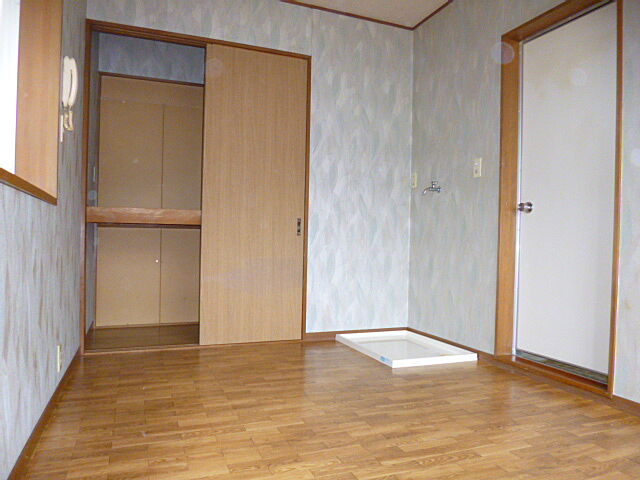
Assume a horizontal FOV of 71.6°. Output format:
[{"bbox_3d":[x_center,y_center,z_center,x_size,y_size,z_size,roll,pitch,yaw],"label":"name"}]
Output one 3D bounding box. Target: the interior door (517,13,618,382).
[{"bbox_3d":[1.407,-0.264,2.516,0.040,1.920,0.635,1,0,-25],"label":"interior door"}]

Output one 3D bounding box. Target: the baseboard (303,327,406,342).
[{"bbox_3d":[0.300,0.713,3.367,0.860,0.055,0.015,1,0,-21],"label":"baseboard"}]

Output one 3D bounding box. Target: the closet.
[{"bbox_3d":[-0.882,-0.314,3.297,1.460,2.060,0.660,1,0,-21],"label":"closet"}]

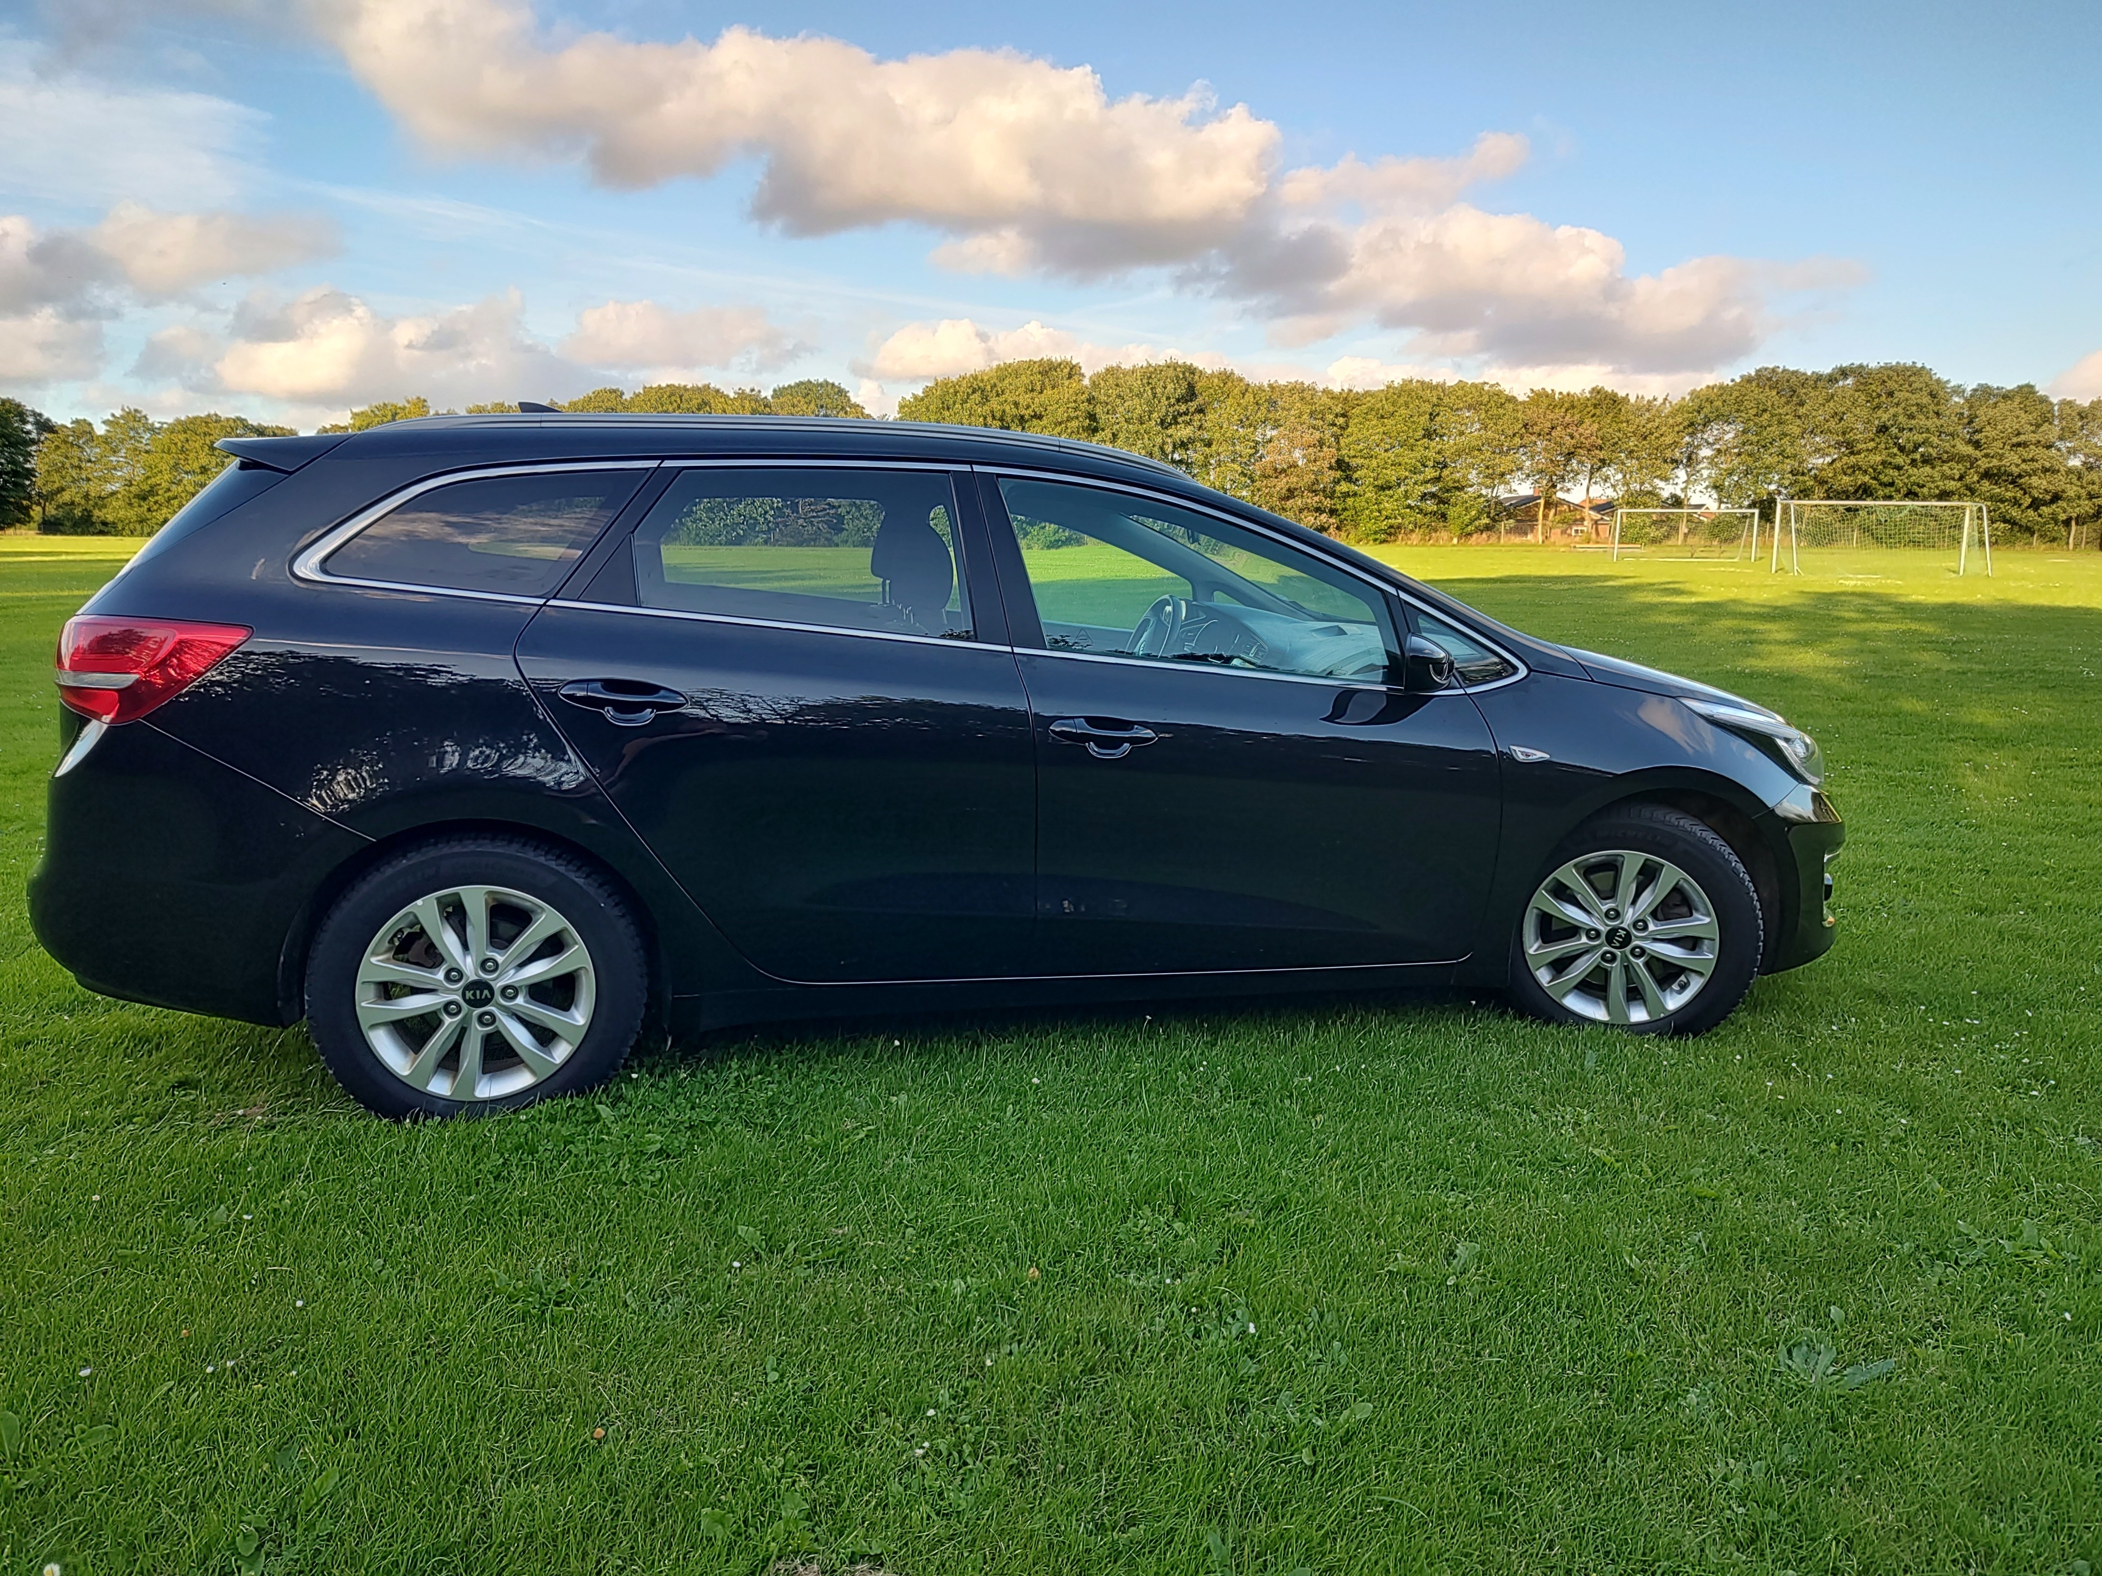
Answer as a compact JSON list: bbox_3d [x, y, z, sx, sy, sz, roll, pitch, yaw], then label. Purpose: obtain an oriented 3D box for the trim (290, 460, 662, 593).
[{"bbox_3d":[-1.110,-0.505,2.733,0.672,0.313,0.070,0,-16,-10],"label":"trim"}]

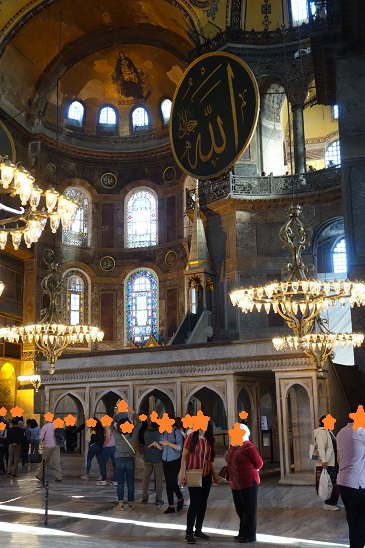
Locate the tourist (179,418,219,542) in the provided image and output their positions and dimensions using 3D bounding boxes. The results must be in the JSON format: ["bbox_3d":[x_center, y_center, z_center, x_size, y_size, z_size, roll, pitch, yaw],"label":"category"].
[{"bbox_3d":[0.208,2.701,8.739,0.520,1.651,0.350,0,-12,-6],"label":"tourist"}]

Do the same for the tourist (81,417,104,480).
[{"bbox_3d":[-2.367,4.665,17.468,0.560,1.656,0.430,-6,-13,22],"label":"tourist"}]

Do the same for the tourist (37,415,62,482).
[{"bbox_3d":[-3.513,4.605,17.395,0.580,1.782,0.470,-9,-15,31],"label":"tourist"}]

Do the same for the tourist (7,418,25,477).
[{"bbox_3d":[-4.977,5.168,19.623,0.520,1.692,0.350,-1,-12,0],"label":"tourist"}]

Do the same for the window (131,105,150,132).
[{"bbox_3d":[-3.351,-12.408,52.209,1.530,2.100,0.400,-5,-13,17],"label":"window"}]

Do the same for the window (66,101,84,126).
[{"bbox_3d":[-8.327,-12.491,50.920,1.450,1.950,0.400,8,-15,-37],"label":"window"}]

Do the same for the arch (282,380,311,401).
[{"bbox_3d":[2.822,2.857,16.034,0.718,0.480,0.180,-8,-14,29],"label":"arch"}]

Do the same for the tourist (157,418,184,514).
[{"bbox_3d":[-0.192,3.265,11.347,0.450,1.620,0.480,10,-16,-40],"label":"tourist"}]

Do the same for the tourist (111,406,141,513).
[{"bbox_3d":[-1.039,3.400,12.139,0.580,1.791,0.420,1,-13,-8],"label":"tourist"}]

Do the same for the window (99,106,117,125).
[{"bbox_3d":[-5.960,-12.516,51.995,1.400,1.650,0.400,1,-12,-11],"label":"window"}]

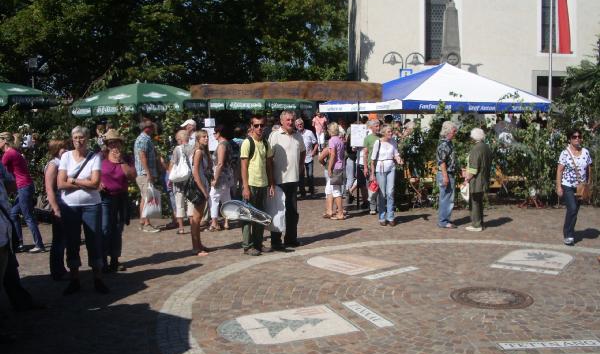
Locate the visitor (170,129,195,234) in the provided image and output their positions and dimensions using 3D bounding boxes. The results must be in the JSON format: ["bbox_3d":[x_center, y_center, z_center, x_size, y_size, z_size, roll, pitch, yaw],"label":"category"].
[{"bbox_3d":[-1.863,0.065,9.489,0.460,1.611,0.380,-3,6,-23],"label":"visitor"}]

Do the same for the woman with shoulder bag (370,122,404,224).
[{"bbox_3d":[1.440,-0.039,10.176,0.540,1.660,0.360,-1,5,-12],"label":"woman with shoulder bag"}]

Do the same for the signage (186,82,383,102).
[{"bbox_3d":[-0.256,-1.626,11.500,3.640,0.380,0.080,0,5,-2],"label":"signage"}]

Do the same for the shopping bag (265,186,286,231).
[{"bbox_3d":[-0.321,0.448,8.120,0.330,0.600,0.130,-1,5,-6],"label":"shopping bag"}]

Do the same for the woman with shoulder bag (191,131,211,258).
[{"bbox_3d":[-1.312,0.208,8.075,0.330,1.650,0.400,2,6,25],"label":"woman with shoulder bag"}]

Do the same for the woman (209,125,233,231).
[{"bbox_3d":[-1.287,-0.001,9.784,0.420,1.684,0.460,0,5,3],"label":"woman"}]

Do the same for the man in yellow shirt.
[{"bbox_3d":[-0.557,0.084,8.032,0.520,1.800,0.330,-1,5,-7],"label":"man in yellow shirt"}]

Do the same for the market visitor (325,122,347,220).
[{"bbox_3d":[0.655,-0.136,10.675,0.340,1.640,0.450,5,7,41],"label":"market visitor"}]

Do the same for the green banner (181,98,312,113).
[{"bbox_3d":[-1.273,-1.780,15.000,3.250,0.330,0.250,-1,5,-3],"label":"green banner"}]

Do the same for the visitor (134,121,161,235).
[{"bbox_3d":[-2.443,-0.017,9.626,0.420,1.752,0.480,-2,5,-17],"label":"visitor"}]

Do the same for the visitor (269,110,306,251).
[{"bbox_3d":[-0.166,0.040,8.134,0.530,1.840,0.340,-1,5,-13],"label":"visitor"}]

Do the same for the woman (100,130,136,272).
[{"bbox_3d":[-2.171,0.263,7.170,0.500,1.643,0.360,-2,6,-20],"label":"woman"}]

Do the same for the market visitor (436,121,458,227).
[{"bbox_3d":[2.419,-0.034,10.031,0.330,1.760,0.480,2,6,17],"label":"market visitor"}]

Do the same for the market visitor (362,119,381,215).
[{"bbox_3d":[1.368,-0.190,11.315,0.360,1.758,0.500,4,7,41],"label":"market visitor"}]

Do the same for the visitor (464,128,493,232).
[{"bbox_3d":[2.790,0.049,9.473,0.420,1.608,0.500,3,6,28],"label":"visitor"}]

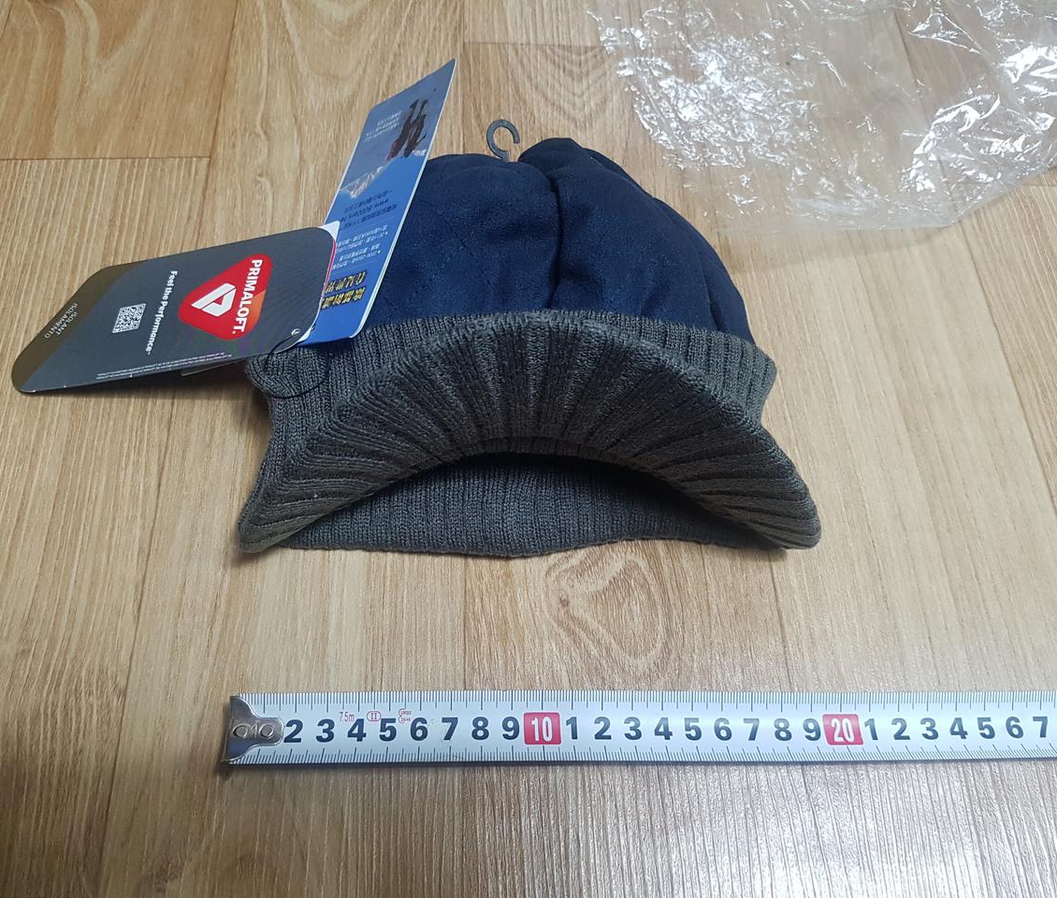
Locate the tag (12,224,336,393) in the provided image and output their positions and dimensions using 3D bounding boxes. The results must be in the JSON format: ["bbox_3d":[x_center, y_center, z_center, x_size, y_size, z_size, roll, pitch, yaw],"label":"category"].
[{"bbox_3d":[-0.133,-0.051,0.331,0.133,0.002,0.056,-6,60,18],"label":"tag"}]

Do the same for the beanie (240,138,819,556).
[{"bbox_3d":[0.001,-0.061,0.322,0.203,0.085,0.182,-1,63,-3],"label":"beanie"}]

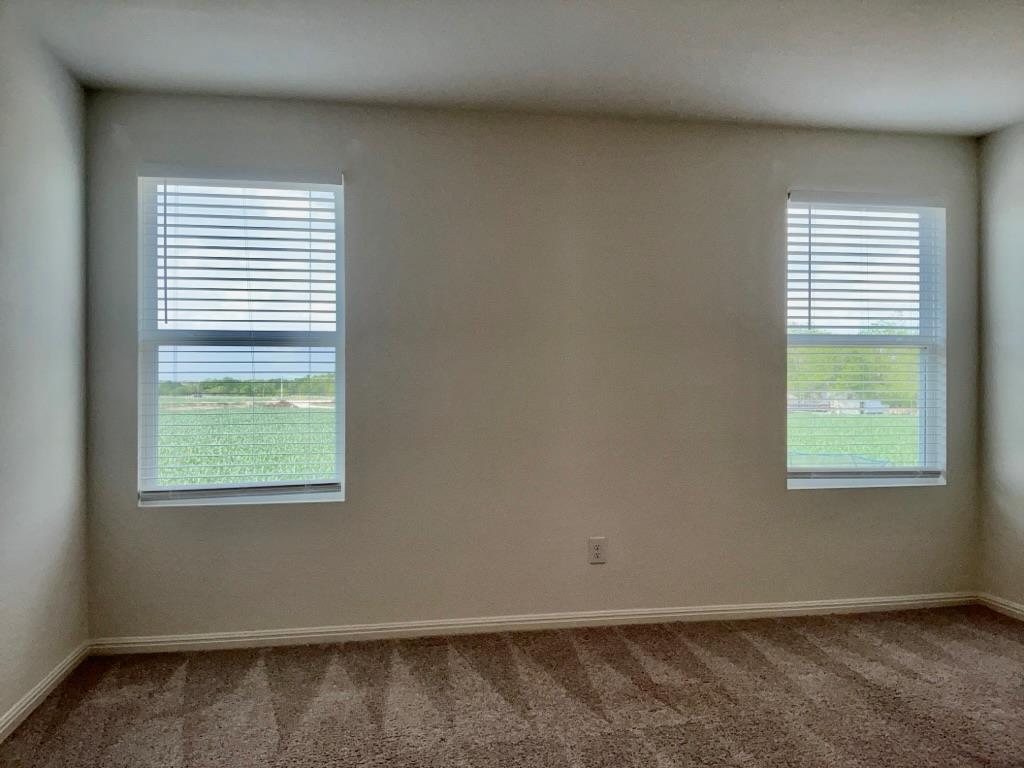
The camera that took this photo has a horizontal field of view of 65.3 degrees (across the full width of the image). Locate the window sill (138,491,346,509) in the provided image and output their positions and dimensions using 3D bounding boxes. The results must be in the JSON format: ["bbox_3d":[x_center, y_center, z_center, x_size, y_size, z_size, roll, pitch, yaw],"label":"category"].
[{"bbox_3d":[-1.197,0.544,3.596,0.890,0.027,0.110,0,0,-10],"label":"window sill"}]

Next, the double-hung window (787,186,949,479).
[{"bbox_3d":[1.807,-0.232,4.094,0.875,1.470,0.065,0,0,-10],"label":"double-hung window"}]

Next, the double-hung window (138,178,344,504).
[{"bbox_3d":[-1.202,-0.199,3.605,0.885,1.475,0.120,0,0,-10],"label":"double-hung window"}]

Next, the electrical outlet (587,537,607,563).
[{"bbox_3d":[0.411,0.799,3.824,0.077,0.123,0.009,0,0,-10],"label":"electrical outlet"}]

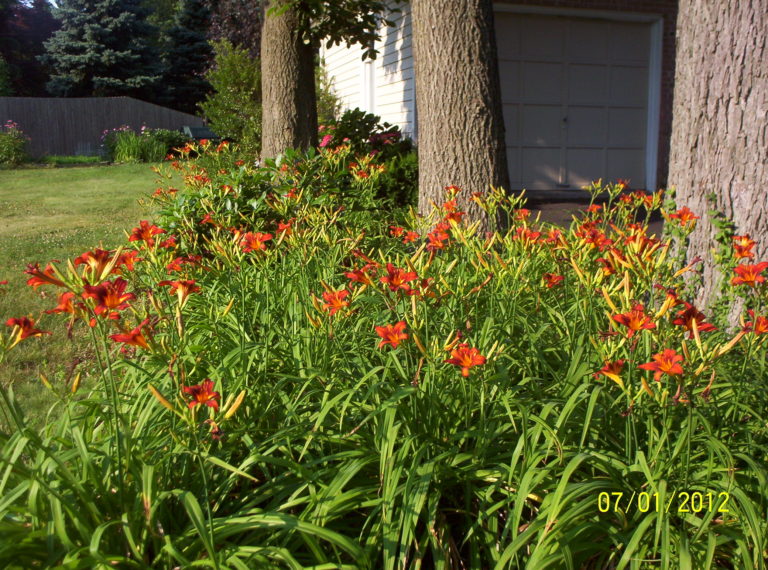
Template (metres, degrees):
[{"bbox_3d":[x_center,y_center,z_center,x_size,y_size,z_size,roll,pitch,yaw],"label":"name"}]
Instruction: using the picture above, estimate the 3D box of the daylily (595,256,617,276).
[{"bbox_3d":[0.974,-0.081,3.500,0.090,0.085,0.095,-8,15,-31],"label":"daylily"}]

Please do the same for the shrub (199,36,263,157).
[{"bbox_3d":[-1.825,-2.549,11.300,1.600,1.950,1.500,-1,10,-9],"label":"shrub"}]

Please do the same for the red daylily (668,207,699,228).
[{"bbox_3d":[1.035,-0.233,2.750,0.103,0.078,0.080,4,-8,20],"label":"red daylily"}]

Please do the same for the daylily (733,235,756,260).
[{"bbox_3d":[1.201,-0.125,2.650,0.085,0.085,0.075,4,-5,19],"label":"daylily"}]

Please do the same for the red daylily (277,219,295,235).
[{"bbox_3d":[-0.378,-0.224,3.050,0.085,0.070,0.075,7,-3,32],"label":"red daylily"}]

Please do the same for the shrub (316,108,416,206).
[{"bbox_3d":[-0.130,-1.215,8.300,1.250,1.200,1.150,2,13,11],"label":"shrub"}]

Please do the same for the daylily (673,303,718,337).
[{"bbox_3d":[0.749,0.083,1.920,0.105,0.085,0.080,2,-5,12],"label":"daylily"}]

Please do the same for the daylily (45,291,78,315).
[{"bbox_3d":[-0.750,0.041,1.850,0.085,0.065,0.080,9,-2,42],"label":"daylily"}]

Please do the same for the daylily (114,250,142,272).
[{"bbox_3d":[-0.851,-0.078,2.650,0.097,0.082,0.085,-5,13,-21],"label":"daylily"}]

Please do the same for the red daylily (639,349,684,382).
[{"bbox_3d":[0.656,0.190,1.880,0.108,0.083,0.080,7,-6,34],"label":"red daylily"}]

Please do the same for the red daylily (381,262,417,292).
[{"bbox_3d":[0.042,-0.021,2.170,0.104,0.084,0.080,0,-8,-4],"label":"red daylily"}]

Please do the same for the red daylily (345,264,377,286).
[{"bbox_3d":[-0.085,-0.033,2.750,0.095,0.080,0.100,-6,14,-25],"label":"red daylily"}]

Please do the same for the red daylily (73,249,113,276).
[{"bbox_3d":[-0.764,-0.059,2.100,0.108,0.078,0.100,5,14,23],"label":"red daylily"}]

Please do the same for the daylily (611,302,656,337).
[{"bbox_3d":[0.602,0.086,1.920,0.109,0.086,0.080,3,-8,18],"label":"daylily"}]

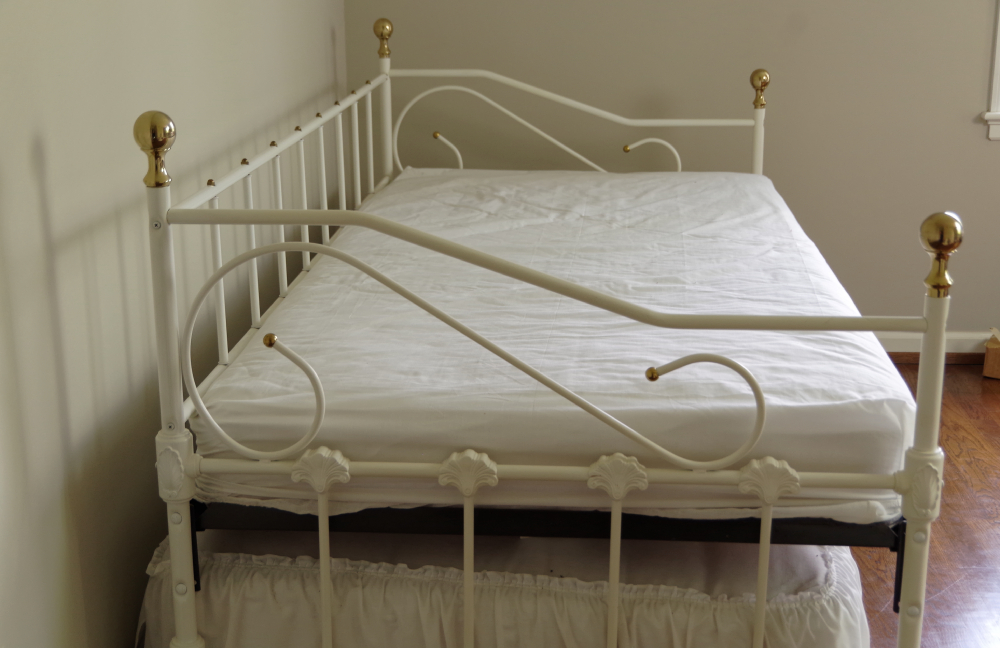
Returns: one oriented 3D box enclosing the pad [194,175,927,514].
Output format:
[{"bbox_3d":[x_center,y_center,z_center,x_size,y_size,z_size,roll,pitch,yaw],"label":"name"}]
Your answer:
[{"bbox_3d":[0.138,-0.077,2.715,1.029,0.184,1.879,1,17,4],"label":"pad"}]

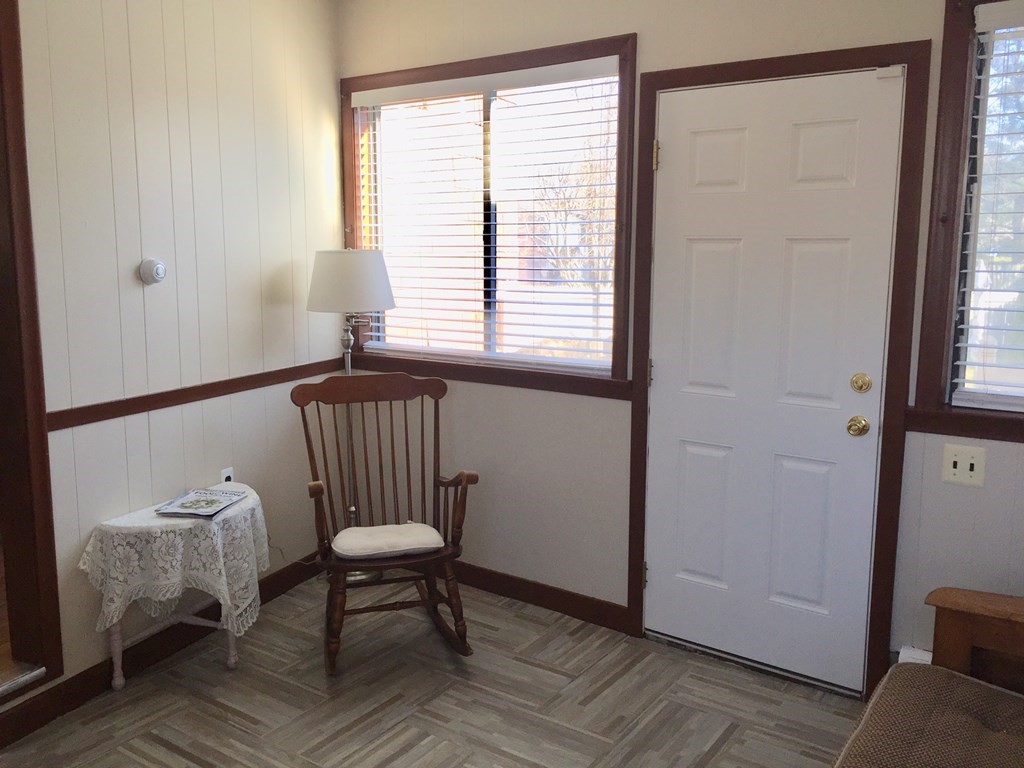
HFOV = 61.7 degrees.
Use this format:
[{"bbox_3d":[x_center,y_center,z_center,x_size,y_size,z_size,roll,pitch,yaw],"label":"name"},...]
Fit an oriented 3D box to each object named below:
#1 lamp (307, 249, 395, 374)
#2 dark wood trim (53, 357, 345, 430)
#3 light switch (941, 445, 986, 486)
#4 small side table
[{"bbox_3d":[-0.719,0.152,3.851,0.395,1.500,0.395,6,10,34],"label":"lamp"},{"bbox_3d":[-1.129,0.014,3.404,0.020,0.063,1.590,4,9,24],"label":"dark wood trim"},{"bbox_3d":[1.381,0.251,2.621,0.113,0.116,0.014,6,10,34],"label":"light switch"},{"bbox_3d":[-1.125,0.728,3.096,0.345,0.595,0.630,4,9,24],"label":"small side table"}]

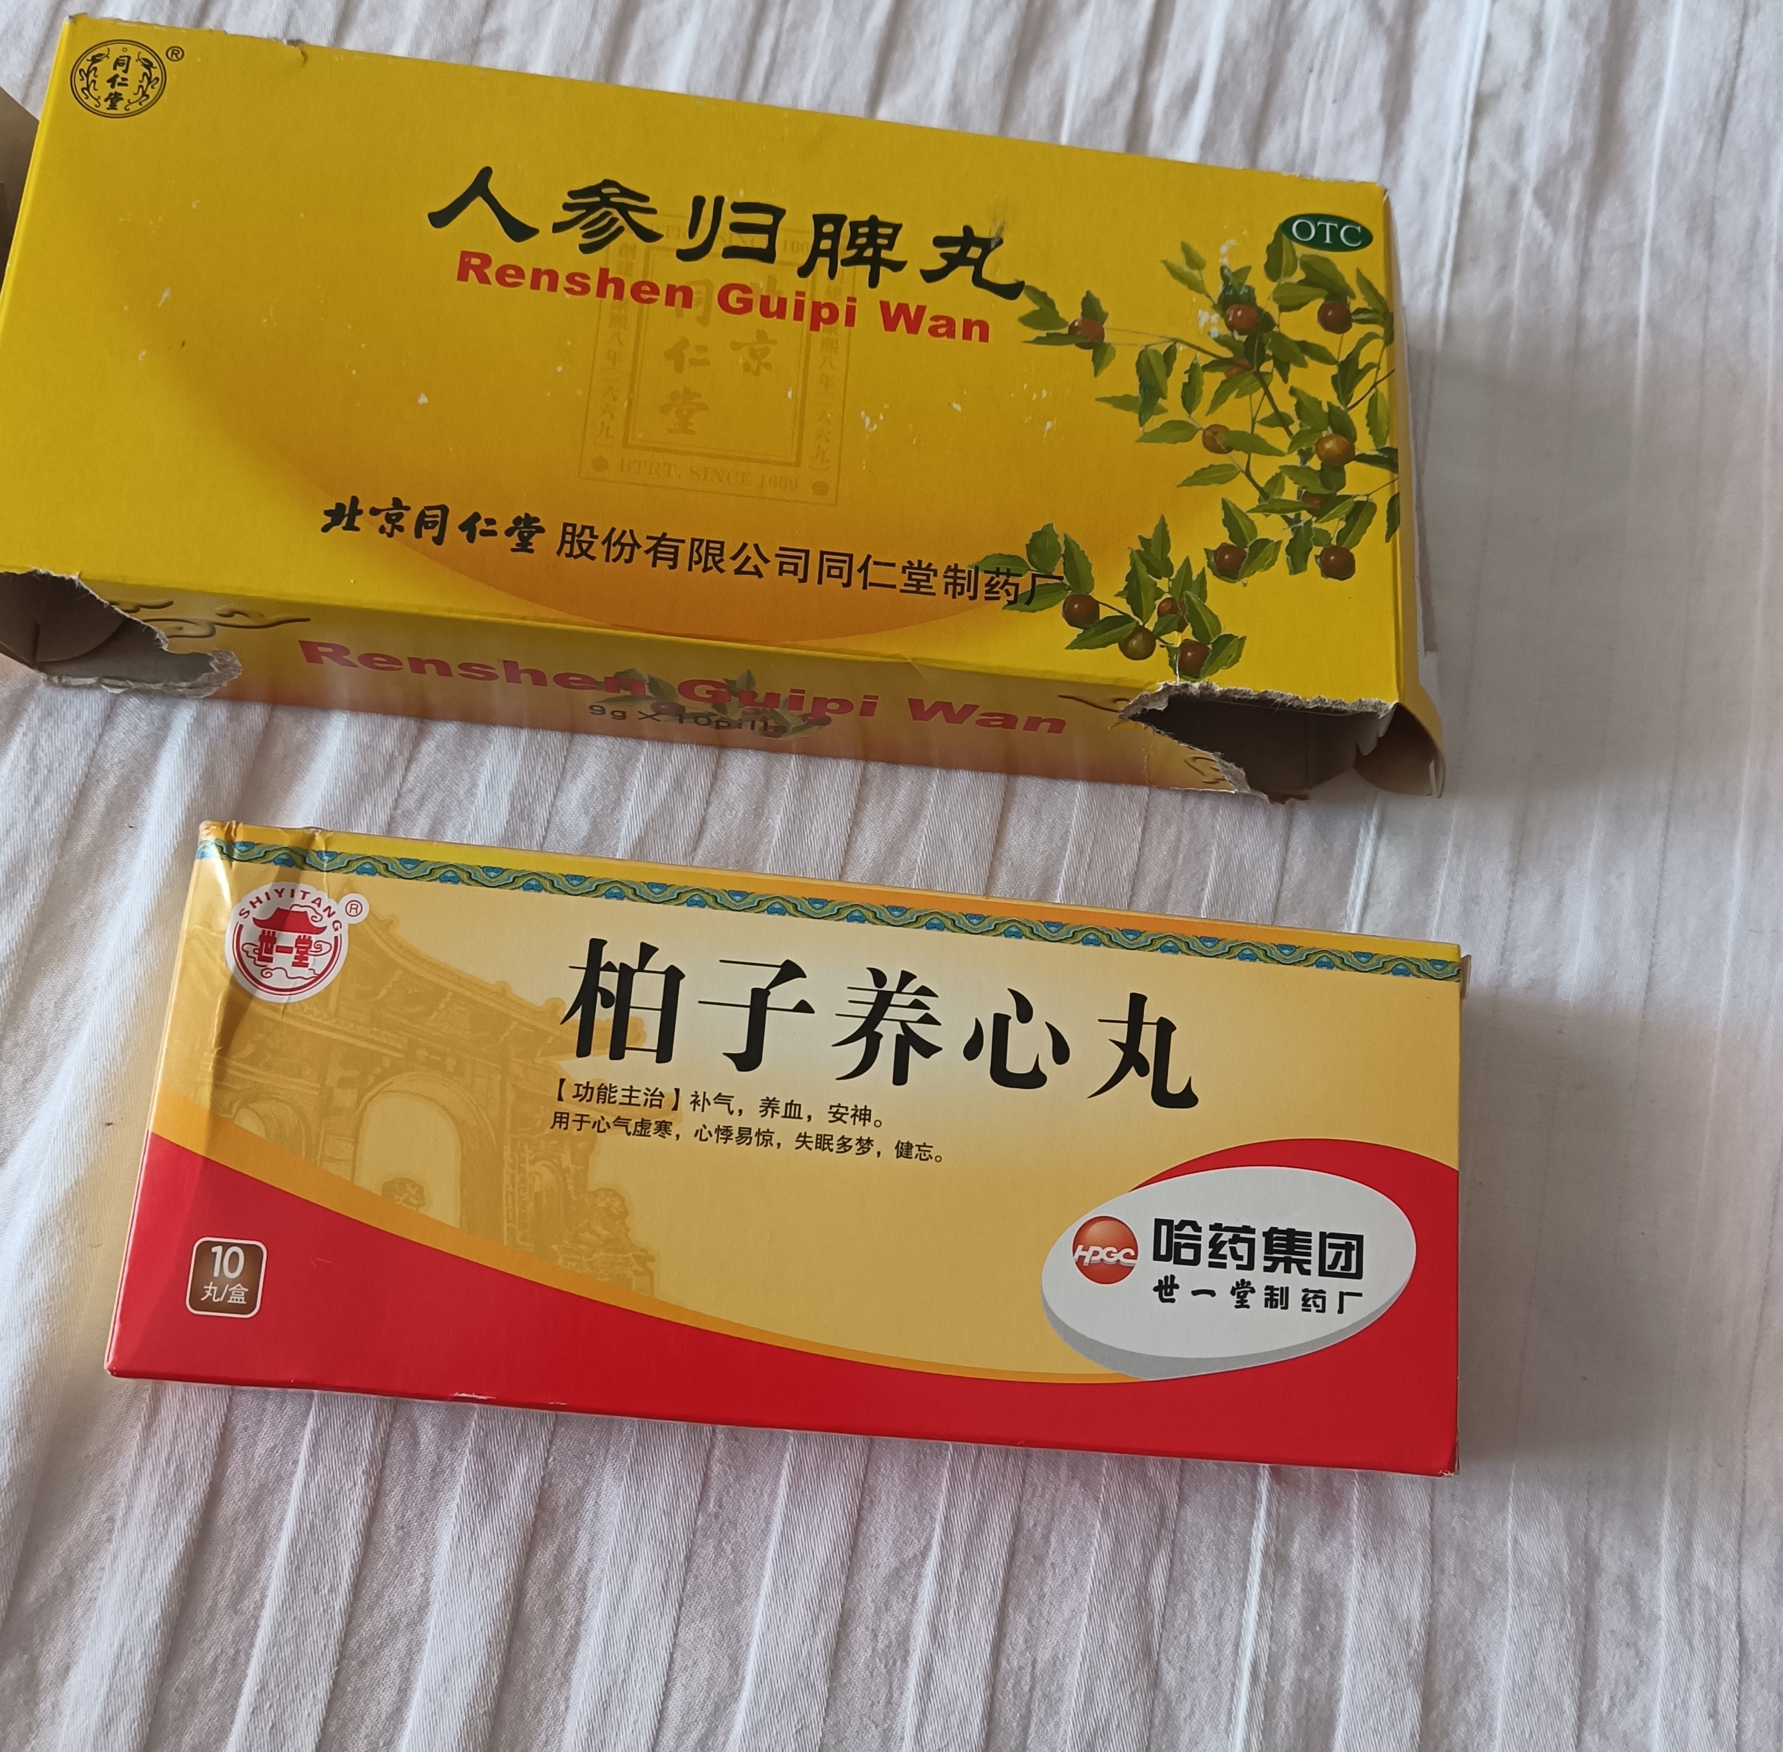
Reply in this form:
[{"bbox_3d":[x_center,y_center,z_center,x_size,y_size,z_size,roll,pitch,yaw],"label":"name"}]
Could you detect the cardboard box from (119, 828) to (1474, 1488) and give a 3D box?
[{"bbox_3d":[-0.009,0.035,0.234,0.156,0.028,0.063,6,76,-4],"label":"cardboard box"}]

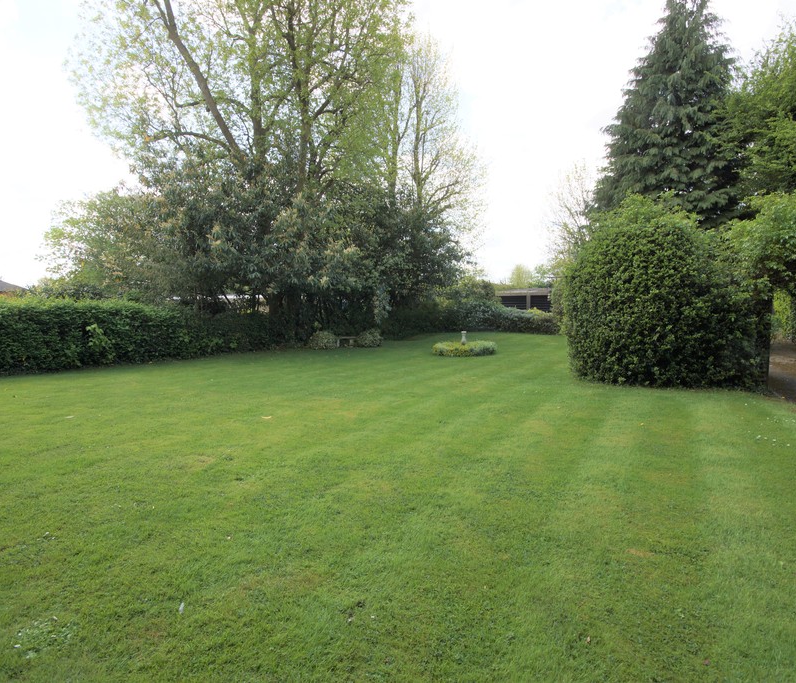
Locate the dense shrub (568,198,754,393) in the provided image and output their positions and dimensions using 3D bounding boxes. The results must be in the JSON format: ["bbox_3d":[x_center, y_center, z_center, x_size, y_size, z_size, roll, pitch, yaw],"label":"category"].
[{"bbox_3d":[5.920,-1.090,10.101,3.450,3.900,2.600,2,4,25],"label":"dense shrub"}]

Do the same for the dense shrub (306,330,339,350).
[{"bbox_3d":[-3.270,-0.087,18.632,1.320,0.820,1.150,-1,4,-20],"label":"dense shrub"}]

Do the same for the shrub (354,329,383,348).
[{"bbox_3d":[-1.360,-0.176,19.728,1.250,0.860,1.100,-1,4,-20],"label":"shrub"}]

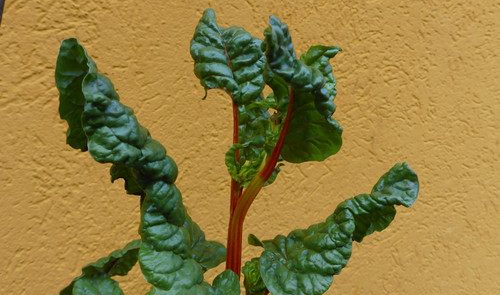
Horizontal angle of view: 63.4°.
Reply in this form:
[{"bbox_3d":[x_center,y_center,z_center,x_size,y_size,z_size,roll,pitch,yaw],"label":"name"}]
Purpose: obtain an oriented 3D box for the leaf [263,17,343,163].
[{"bbox_3d":[0.075,-0.083,0.580,0.116,0.208,0.120,1,-7,-6],"label":"leaf"}]

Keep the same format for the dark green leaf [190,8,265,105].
[{"bbox_3d":[-0.032,-0.134,0.600,0.112,0.143,0.075,-9,-7,6],"label":"dark green leaf"}]

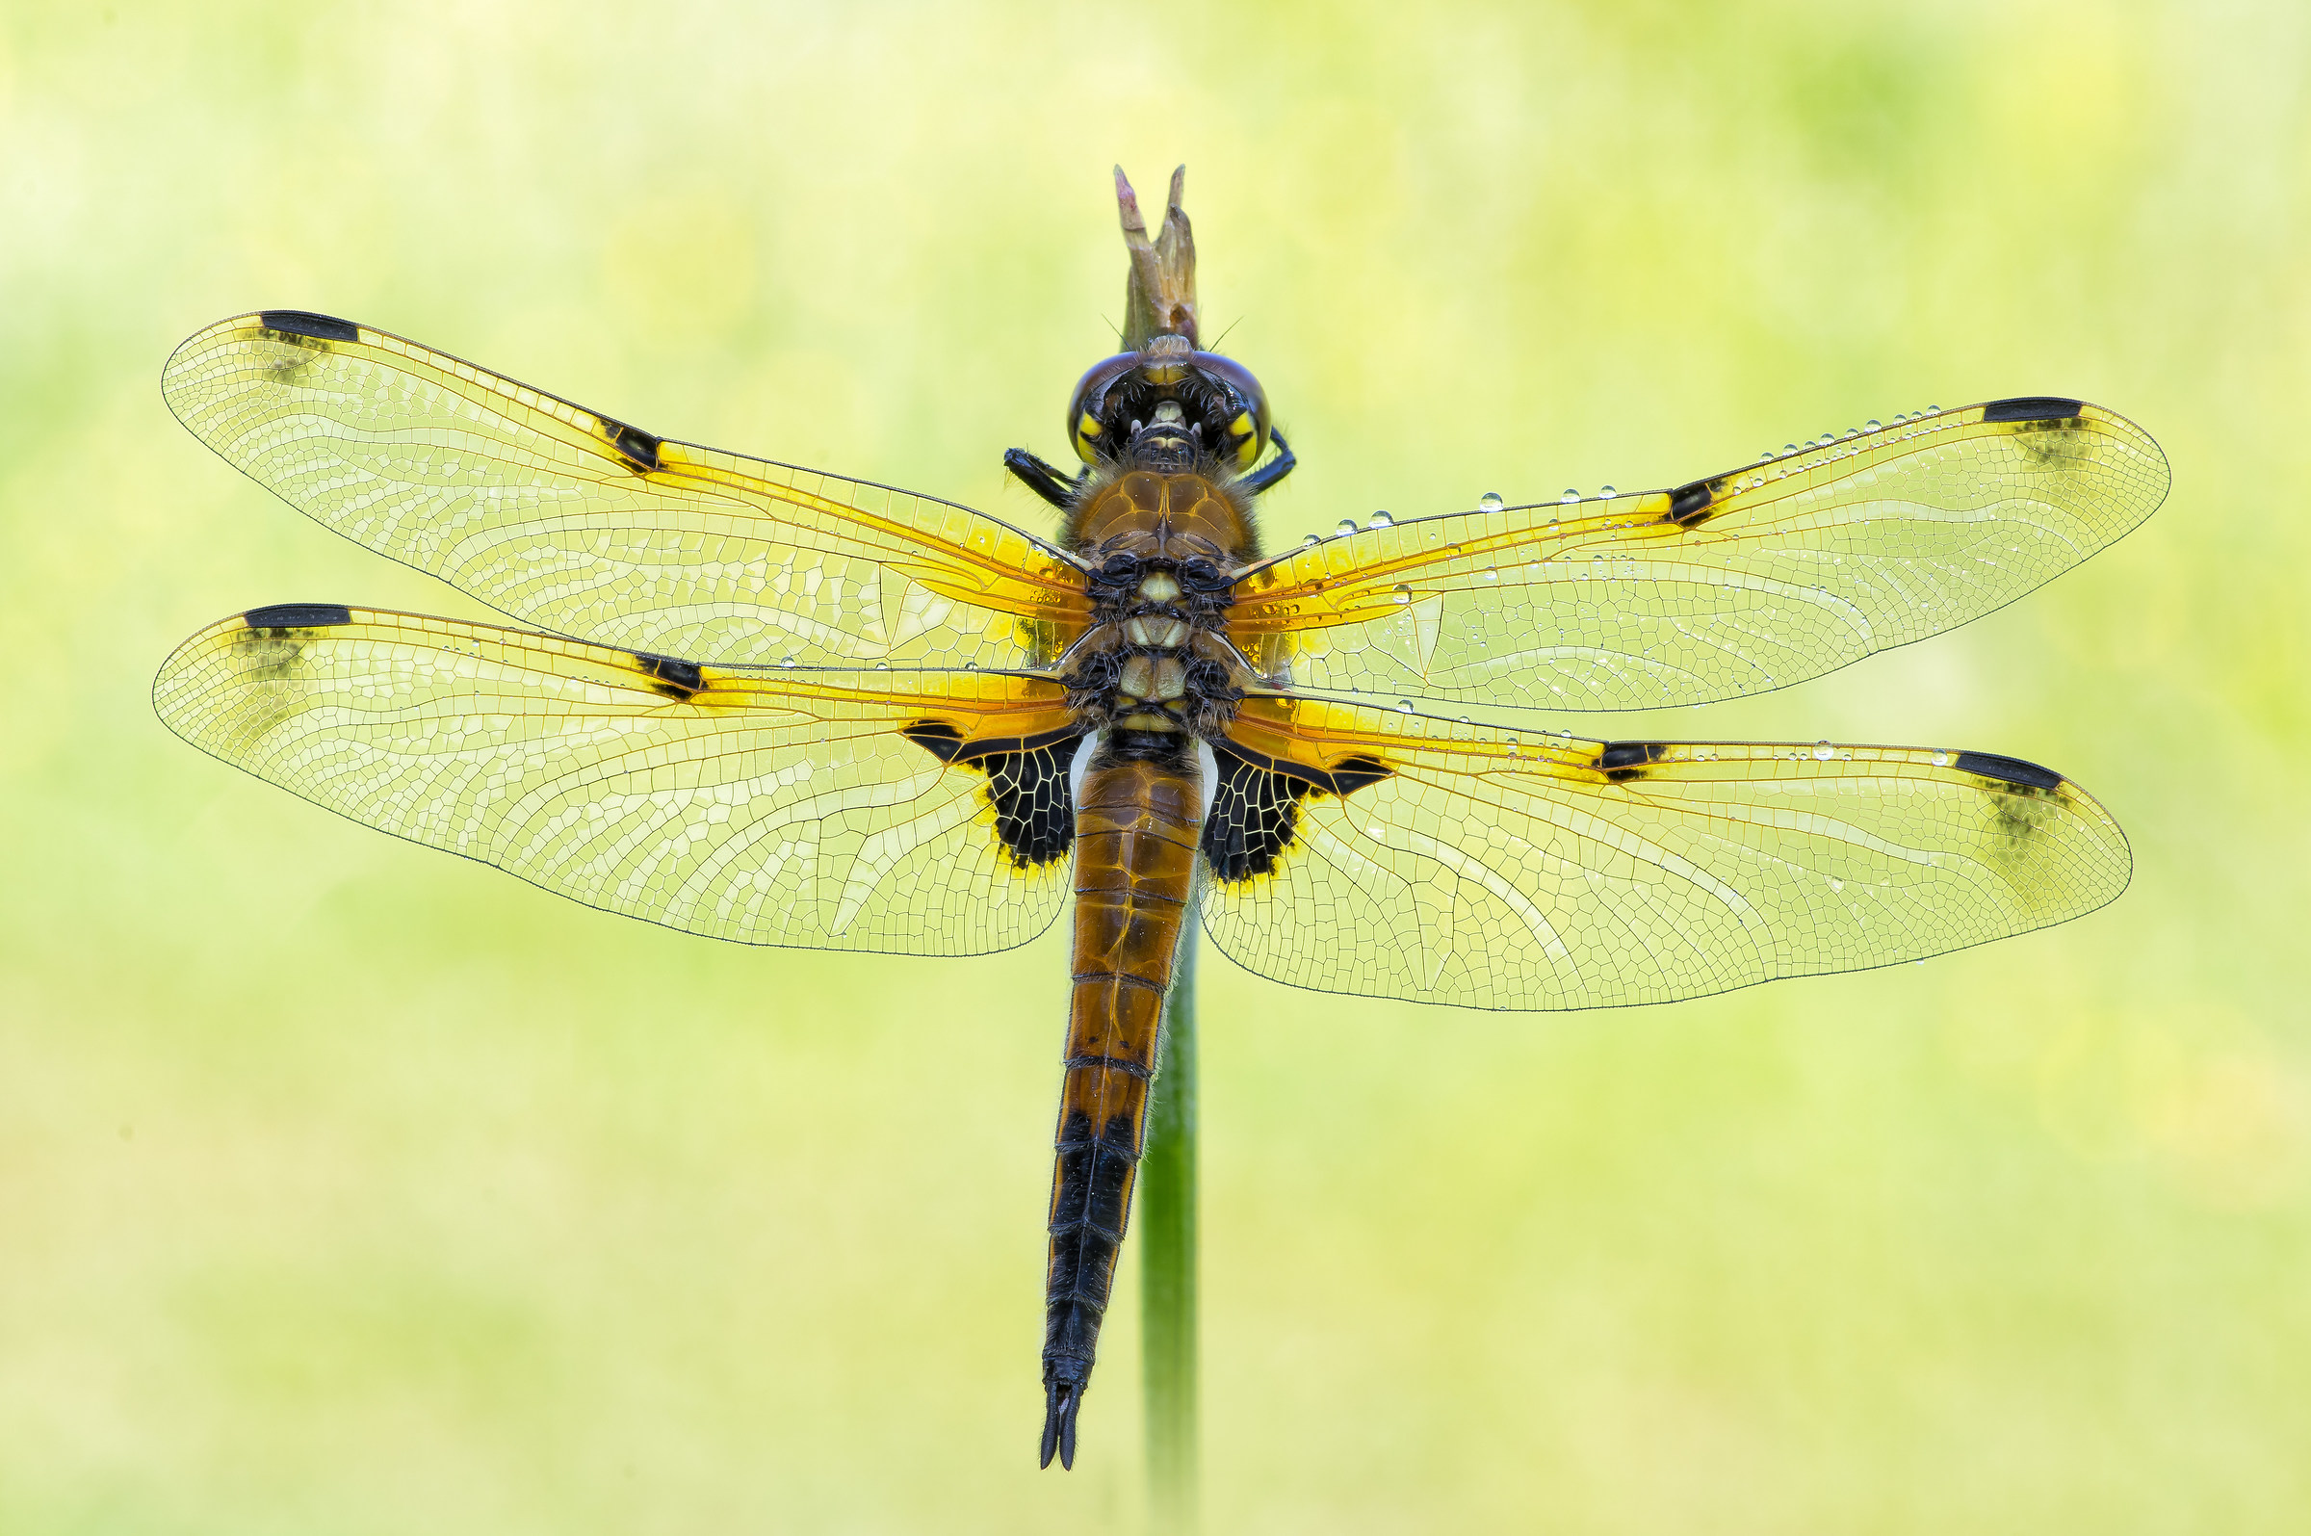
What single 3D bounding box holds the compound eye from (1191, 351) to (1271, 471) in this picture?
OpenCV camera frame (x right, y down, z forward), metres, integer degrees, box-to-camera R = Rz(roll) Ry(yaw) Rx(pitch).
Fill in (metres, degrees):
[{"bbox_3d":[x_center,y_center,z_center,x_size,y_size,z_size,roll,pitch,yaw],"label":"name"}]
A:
[{"bbox_3d":[0.003,-0.014,0.373,0.003,0.005,0.004,0,0,0],"label":"compound eye"}]

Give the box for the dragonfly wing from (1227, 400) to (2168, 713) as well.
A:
[{"bbox_3d":[0.021,-0.007,0.372,0.037,0.009,0.003,-11,0,0],"label":"dragonfly wing"}]

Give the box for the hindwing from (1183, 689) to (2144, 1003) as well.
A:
[{"bbox_3d":[0.020,0.004,0.372,0.036,0.011,0.003,5,0,0],"label":"hindwing"}]

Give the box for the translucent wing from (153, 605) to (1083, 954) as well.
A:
[{"bbox_3d":[-0.021,0.001,0.372,0.036,0.012,0.003,5,0,0],"label":"translucent wing"}]

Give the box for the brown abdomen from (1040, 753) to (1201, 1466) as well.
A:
[{"bbox_3d":[-0.002,0.013,0.373,0.005,0.028,0.005,8,0,0],"label":"brown abdomen"}]

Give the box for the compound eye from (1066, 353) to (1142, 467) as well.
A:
[{"bbox_3d":[-0.002,-0.014,0.373,0.003,0.004,0.004,0,0,0],"label":"compound eye"}]

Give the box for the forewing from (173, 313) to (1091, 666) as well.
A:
[{"bbox_3d":[-0.021,-0.009,0.372,0.037,0.009,0.003,16,0,0],"label":"forewing"}]

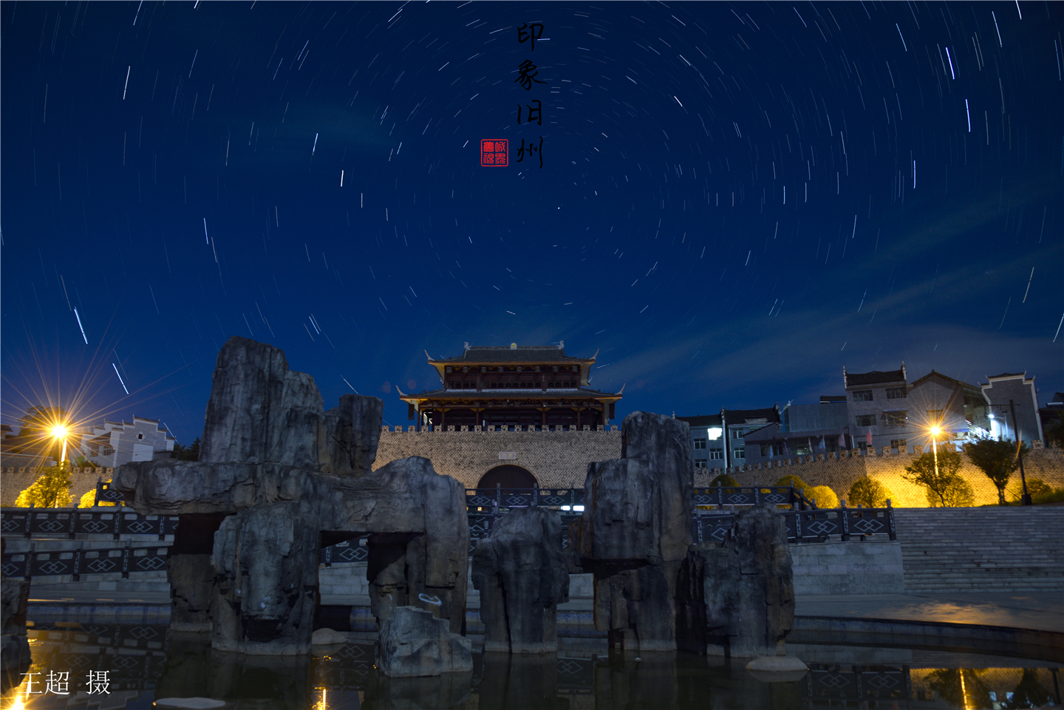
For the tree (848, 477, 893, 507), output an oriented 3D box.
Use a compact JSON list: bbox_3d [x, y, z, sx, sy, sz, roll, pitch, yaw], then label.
[{"bbox_3d":[22.994,9.670,48.082,2.800,2.800,2.700,0,-14,0],"label":"tree"}]

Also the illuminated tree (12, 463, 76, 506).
[{"bbox_3d":[-33.141,9.149,48.184,3.800,3.700,3.600,0,-14,0],"label":"illuminated tree"}]

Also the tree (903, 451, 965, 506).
[{"bbox_3d":[24.432,7.723,42.905,3.500,3.900,3.400,0,-14,0],"label":"tree"}]

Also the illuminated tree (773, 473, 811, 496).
[{"bbox_3d":[19.537,10.655,53.005,2.900,3.400,2.800,0,-14,0],"label":"illuminated tree"}]

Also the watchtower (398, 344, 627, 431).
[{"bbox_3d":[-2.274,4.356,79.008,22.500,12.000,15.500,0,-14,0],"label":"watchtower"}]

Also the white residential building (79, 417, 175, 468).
[{"bbox_3d":[-41.655,10.416,72.691,6.000,8.000,8.000,-4,-15,15],"label":"white residential building"}]

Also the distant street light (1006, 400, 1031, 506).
[{"bbox_3d":[24.653,5.004,35.871,0.700,5.600,0.600,0,-14,0],"label":"distant street light"}]

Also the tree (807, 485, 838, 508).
[{"bbox_3d":[20.654,10.479,50.461,2.400,2.500,2.300,0,-14,0],"label":"tree"}]

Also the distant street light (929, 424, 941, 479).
[{"bbox_3d":[27.429,7.792,48.058,0.600,6.200,0.600,0,-14,0],"label":"distant street light"}]

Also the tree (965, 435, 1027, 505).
[{"bbox_3d":[25.882,6.432,39.623,3.300,4.200,3.200,0,-14,0],"label":"tree"}]

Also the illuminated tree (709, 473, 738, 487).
[{"bbox_3d":[14.920,11.061,54.977,2.900,3.600,2.800,0,-14,0],"label":"illuminated tree"}]

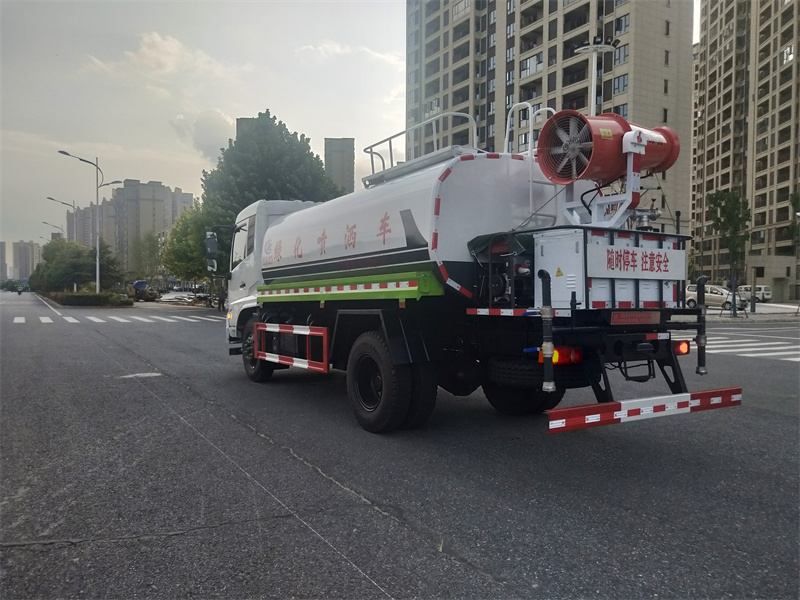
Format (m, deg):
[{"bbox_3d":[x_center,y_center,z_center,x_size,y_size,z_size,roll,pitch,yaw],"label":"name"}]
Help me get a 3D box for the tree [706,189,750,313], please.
[{"bbox_3d":[17.437,-2.489,30.546,2.500,6.779,2.500,1,1,30],"label":"tree"}]

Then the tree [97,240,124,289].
[{"bbox_3d":[-28.336,-2.809,55.950,3.500,6.301,3.500,0,1,-27],"label":"tree"}]

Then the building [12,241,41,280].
[{"bbox_3d":[-465.299,-42.410,719.512,30.000,60.966,18.000,0,1,-33],"label":"building"}]

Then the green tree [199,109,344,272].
[{"bbox_3d":[-10.055,-7.122,44.877,10.800,15.426,10.300,0,1,-13],"label":"green tree"}]

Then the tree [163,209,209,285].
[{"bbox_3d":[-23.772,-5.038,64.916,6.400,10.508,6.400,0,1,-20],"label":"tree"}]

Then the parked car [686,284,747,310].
[{"bbox_3d":[24.105,-0.192,43.986,1.680,1.770,4.250,0,1,-37],"label":"parked car"}]

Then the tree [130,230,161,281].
[{"bbox_3d":[-38.588,-5.398,87.917,5.000,10.373,5.000,0,1,-24],"label":"tree"}]

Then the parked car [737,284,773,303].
[{"bbox_3d":[39.964,-0.678,65.485,1.600,1.920,3.900,0,1,-20],"label":"parked car"}]

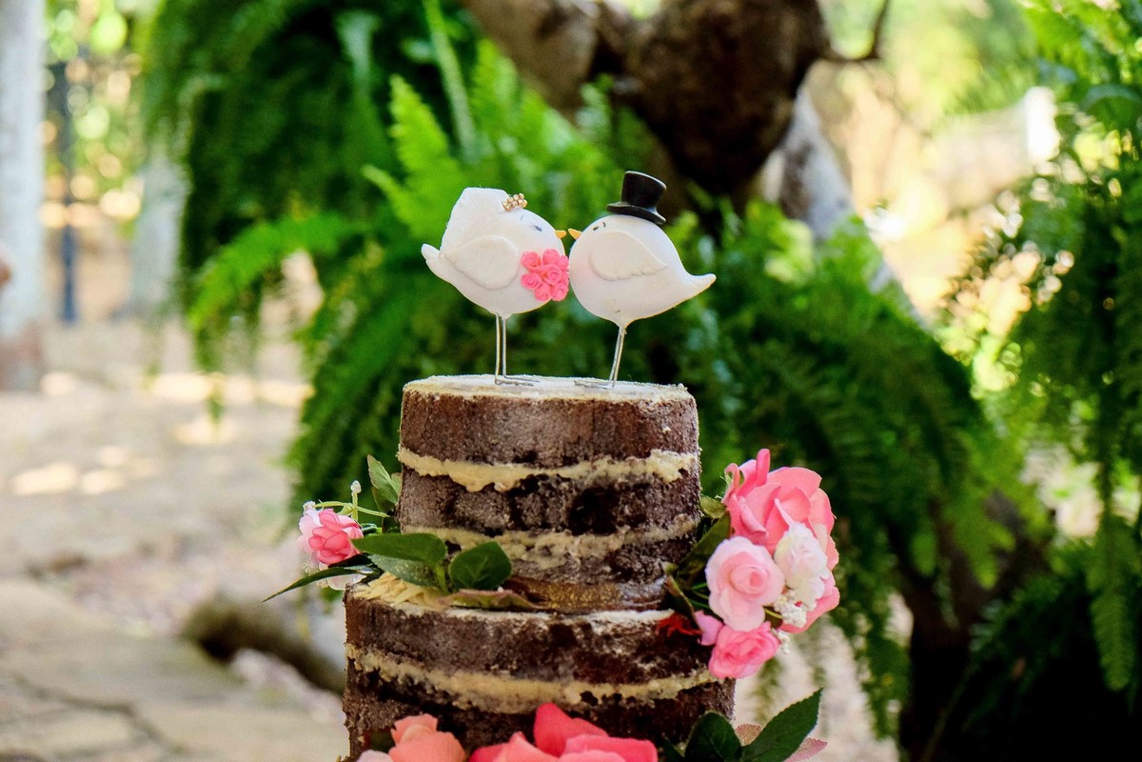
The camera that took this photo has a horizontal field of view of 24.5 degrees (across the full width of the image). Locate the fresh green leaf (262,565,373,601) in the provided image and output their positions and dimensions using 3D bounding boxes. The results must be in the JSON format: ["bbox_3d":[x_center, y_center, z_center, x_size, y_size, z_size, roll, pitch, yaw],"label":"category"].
[{"bbox_3d":[-0.132,0.103,1.365,0.059,0.014,0.027,-16,4,1],"label":"fresh green leaf"}]

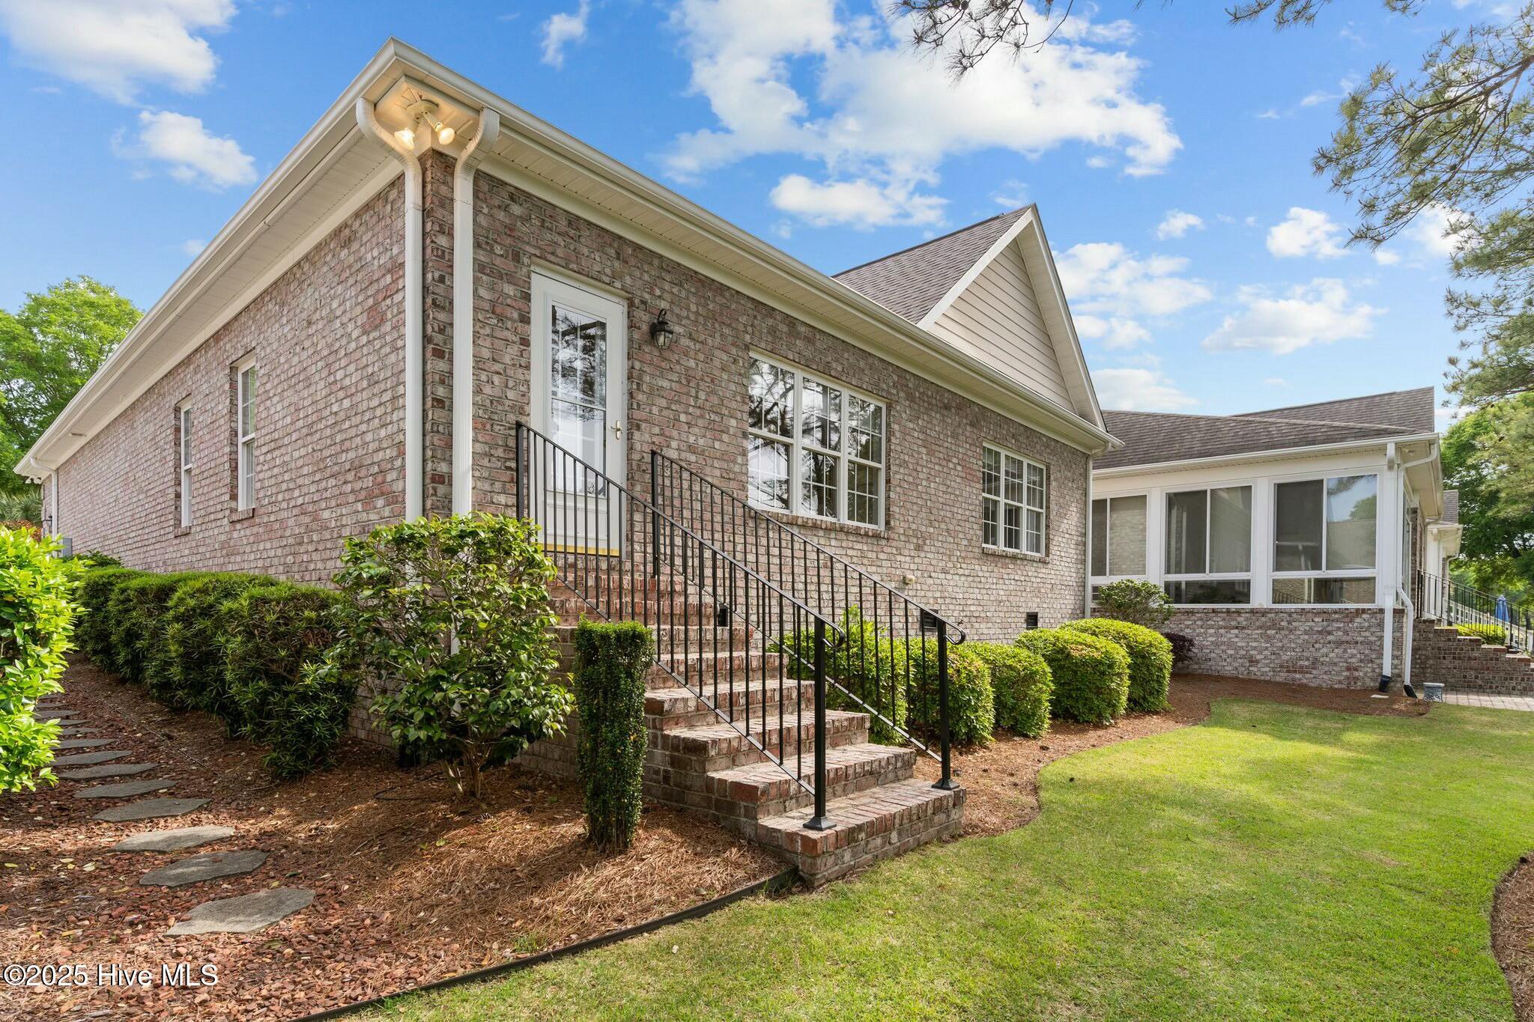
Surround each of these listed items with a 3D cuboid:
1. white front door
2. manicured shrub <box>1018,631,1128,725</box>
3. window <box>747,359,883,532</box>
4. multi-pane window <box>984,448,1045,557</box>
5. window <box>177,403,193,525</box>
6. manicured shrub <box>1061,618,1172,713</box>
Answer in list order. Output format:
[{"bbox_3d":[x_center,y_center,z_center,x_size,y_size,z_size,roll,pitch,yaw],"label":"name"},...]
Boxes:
[{"bbox_3d":[-1.450,-0.690,5.550,0.090,2.060,0.850,-3,-5,43],"label":"white front door"},{"bbox_3d":[3.430,1.830,8.120,1.180,1.030,1.220,-3,-5,43],"label":"manicured shrub"},{"bbox_3d":[0.590,-0.640,7.480,0.120,1.460,2.180,-5,-9,43],"label":"window"},{"bbox_3d":[3.660,-0.120,10.620,0.120,1.460,2.040,-5,-9,43],"label":"multi-pane window"},{"bbox_3d":[-6.840,-0.550,8.500,0.760,1.460,0.120,-5,-8,40],"label":"window"},{"bbox_3d":[4.400,1.920,9.130,1.250,1.140,1.300,-3,-5,43],"label":"manicured shrub"}]

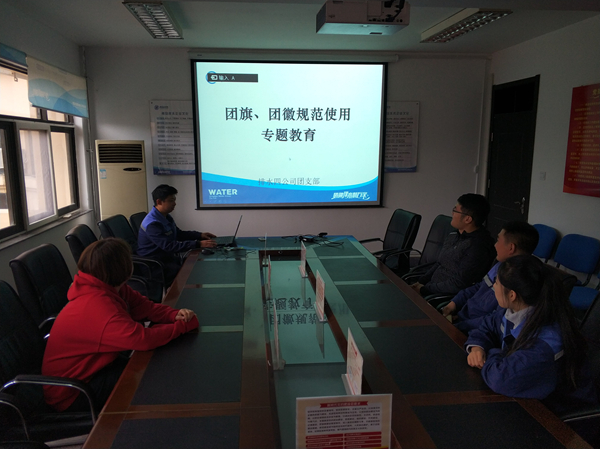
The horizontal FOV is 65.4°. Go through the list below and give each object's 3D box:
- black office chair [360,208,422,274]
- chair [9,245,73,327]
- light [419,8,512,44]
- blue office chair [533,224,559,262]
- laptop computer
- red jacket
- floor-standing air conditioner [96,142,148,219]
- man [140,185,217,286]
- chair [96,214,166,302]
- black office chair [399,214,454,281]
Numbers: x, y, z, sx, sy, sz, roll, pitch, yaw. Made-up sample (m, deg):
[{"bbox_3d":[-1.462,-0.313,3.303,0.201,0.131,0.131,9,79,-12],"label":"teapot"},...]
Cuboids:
[{"bbox_3d":[0.824,0.374,4.545,0.610,0.990,0.570,-2,9,-11],"label":"black office chair"},{"bbox_3d":[-1.356,0.637,2.863,0.610,0.990,0.570,0,9,-4],"label":"chair"},{"bbox_3d":[1.641,-2.031,4.753,0.310,0.090,1.240,-1,9,-9],"label":"light"},{"bbox_3d":[2.260,0.431,4.763,0.550,0.820,0.480,-1,9,-5],"label":"blue office chair"},{"bbox_3d":[-0.657,0.053,4.117,0.290,0.230,0.360,-1,9,-5],"label":"laptop computer"},{"bbox_3d":[-0.827,0.495,2.127,0.700,0.580,0.480,-3,10,-19],"label":"red jacket"},{"bbox_3d":[-2.270,-0.222,5.974,0.560,1.690,0.340,-4,10,-23],"label":"floor-standing air conditioner"},{"bbox_3d":[-1.159,0.266,4.358,0.720,1.250,0.520,1,9,3],"label":"man"},{"bbox_3d":[-1.451,0.444,4.064,0.610,0.990,0.570,0,9,-1],"label":"chair"},{"bbox_3d":[0.970,0.481,3.854,0.620,1.000,0.570,-2,9,-14],"label":"black office chair"}]

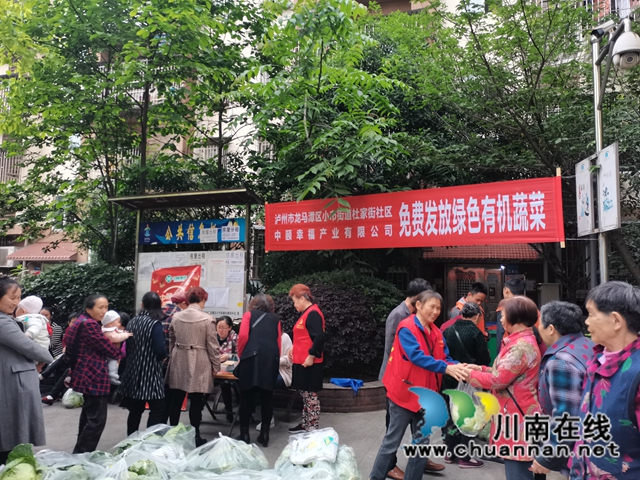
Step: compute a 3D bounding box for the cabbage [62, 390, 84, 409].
[{"bbox_3d":[-3.101,1.964,6.062,0.280,0.230,0.250,3,-5,-26],"label":"cabbage"}]

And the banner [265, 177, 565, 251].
[{"bbox_3d":[0.887,-0.258,6.181,4.014,0.700,0.040,-2,-6,32],"label":"banner"}]

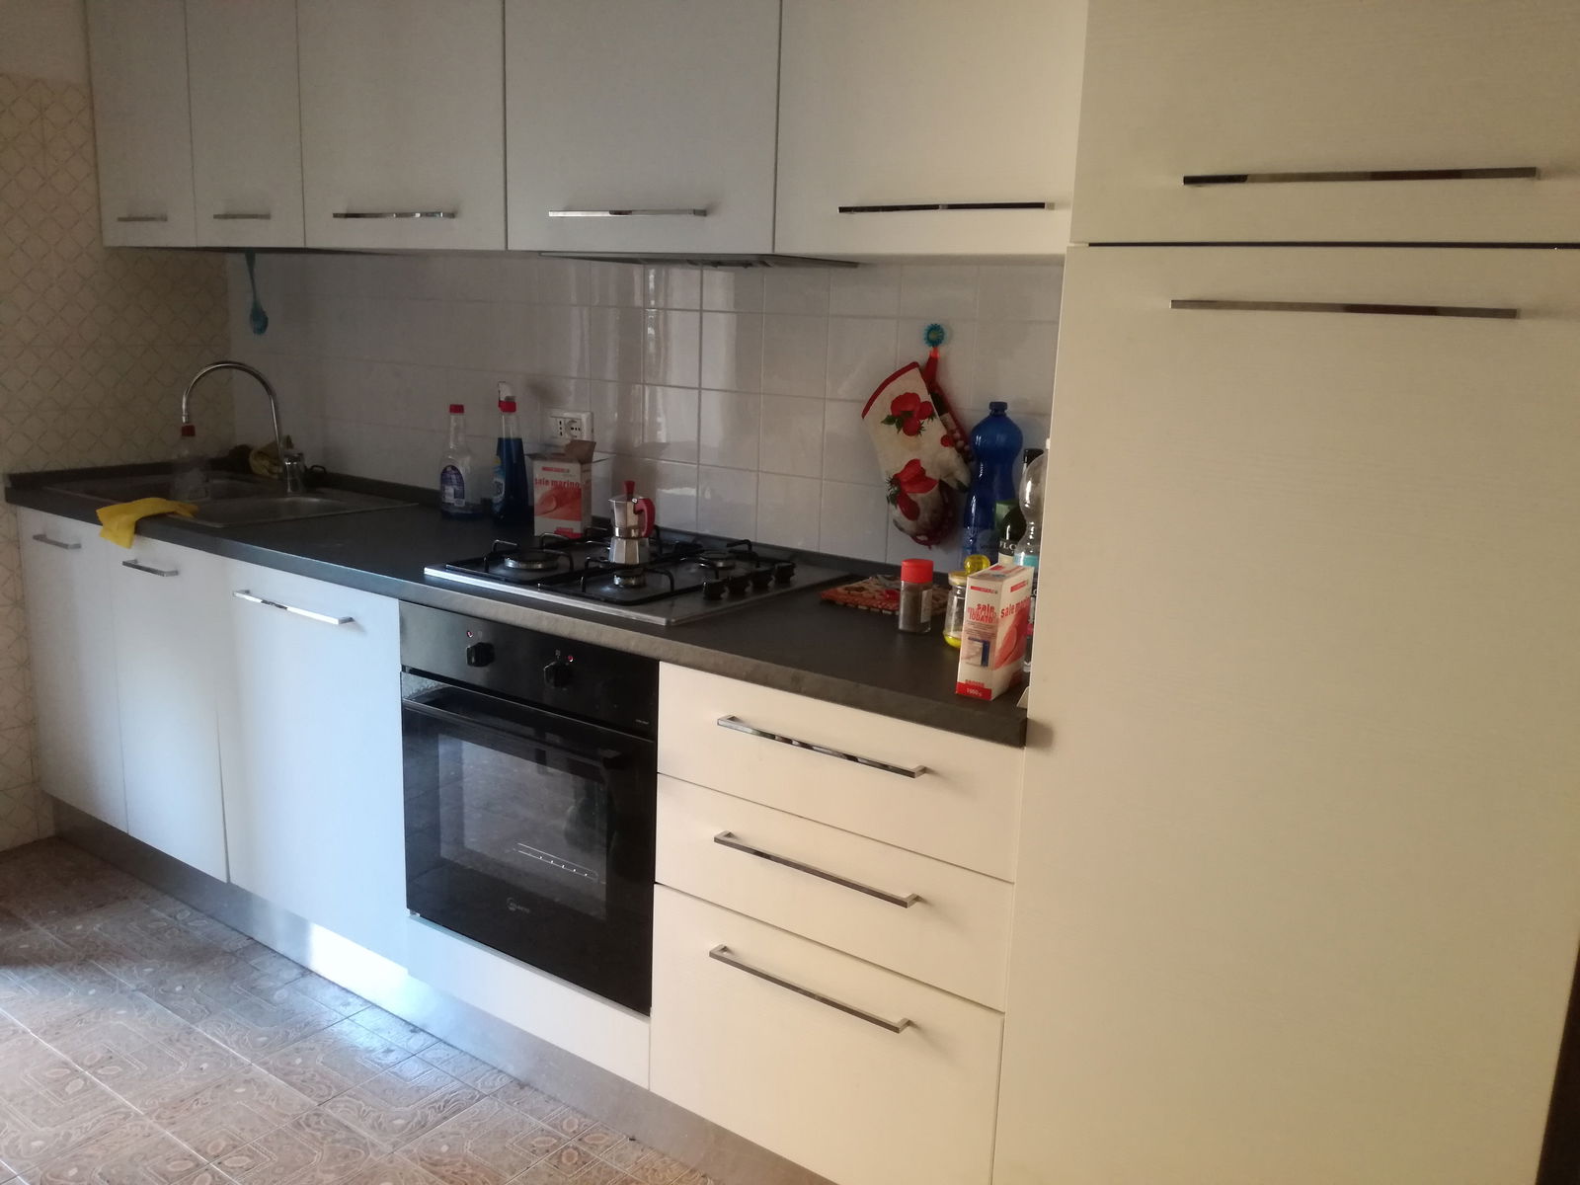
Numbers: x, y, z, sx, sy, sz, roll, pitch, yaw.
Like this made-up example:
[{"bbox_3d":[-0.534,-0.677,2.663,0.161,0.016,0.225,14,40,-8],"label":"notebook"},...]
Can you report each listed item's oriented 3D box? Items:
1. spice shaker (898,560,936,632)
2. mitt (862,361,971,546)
[{"bbox_3d":[0.193,0.006,1.880,0.047,0.106,0.047,2,12,0],"label":"spice shaker"},{"bbox_3d":[0.220,-0.245,2.187,0.208,0.313,0.065,11,15,33],"label":"mitt"}]

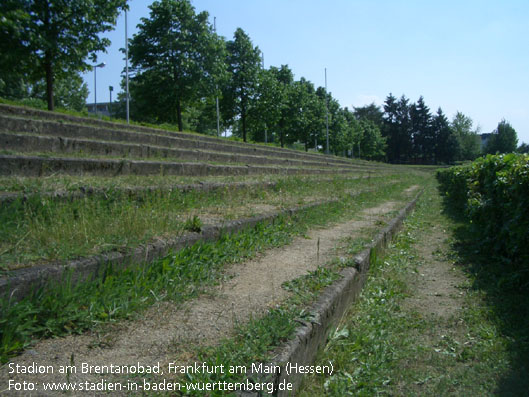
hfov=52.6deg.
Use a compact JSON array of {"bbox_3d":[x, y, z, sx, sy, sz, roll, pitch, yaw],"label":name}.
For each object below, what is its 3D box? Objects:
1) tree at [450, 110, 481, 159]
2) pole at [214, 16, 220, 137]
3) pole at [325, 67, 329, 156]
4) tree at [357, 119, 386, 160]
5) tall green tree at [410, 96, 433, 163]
[{"bbox_3d":[45.841,-14.019,121.764,6.700,12.090,6.500,-1,2,0],"label":"tree"},{"bbox_3d":[-2.711,-7.051,30.864,0.140,6.980,0.140,-1,2,0],"label":"pole"},{"bbox_3d":[6.694,-9.212,56.821,0.180,9.160,0.180,-1,2,0],"label":"pole"},{"bbox_3d":[16.341,-9.002,81.873,4.500,6.510,4.500,-1,2,0],"label":"tree"},{"bbox_3d":[34.714,-14.991,117.708,5.000,15.000,5.000,-1,2,0],"label":"tall green tree"}]

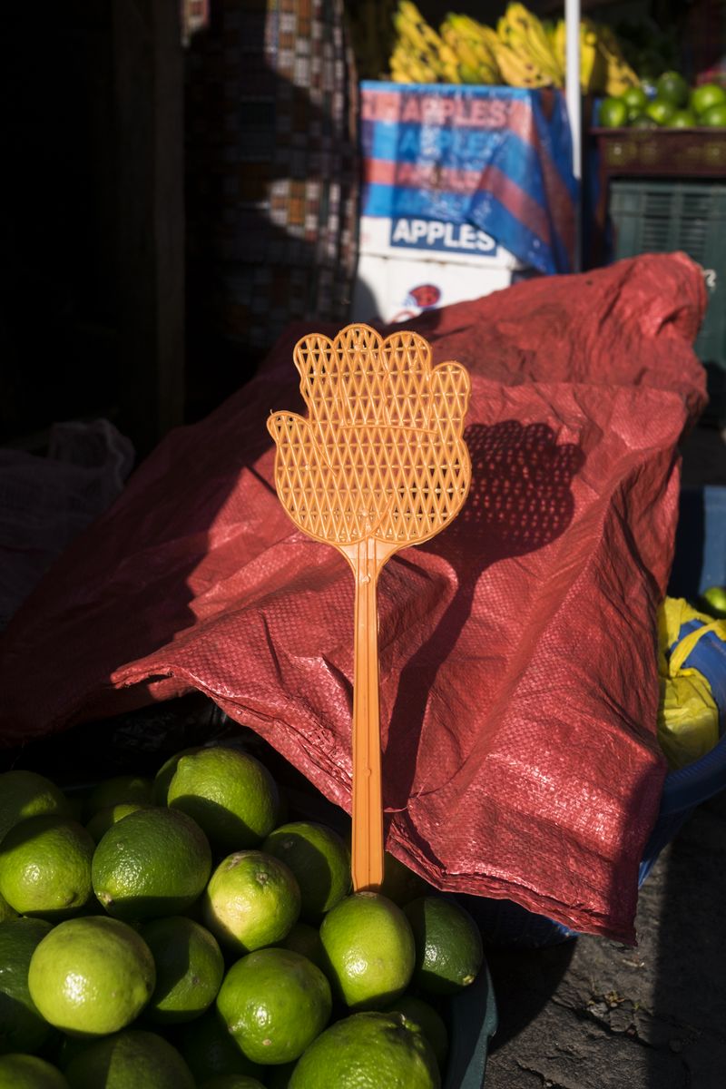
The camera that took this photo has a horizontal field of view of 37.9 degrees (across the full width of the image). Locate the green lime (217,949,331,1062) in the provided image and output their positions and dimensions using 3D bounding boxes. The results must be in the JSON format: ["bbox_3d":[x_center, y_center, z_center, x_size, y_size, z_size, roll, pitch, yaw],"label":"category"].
[{"bbox_3d":[-0.046,0.238,0.546,0.060,0.060,0.060,0,24,0],"label":"green lime"}]

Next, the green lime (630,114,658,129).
[{"bbox_3d":[0.502,-0.745,1.900,0.050,0.050,0.050,0,27,0],"label":"green lime"}]

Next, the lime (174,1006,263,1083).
[{"bbox_3d":[-0.077,0.281,0.592,0.058,0.058,0.058,0,24,0],"label":"lime"}]

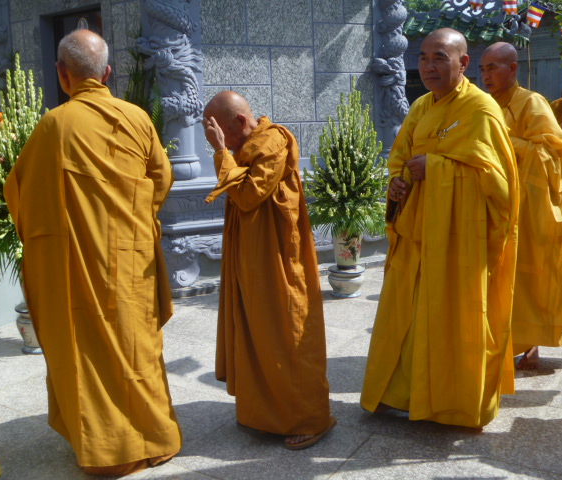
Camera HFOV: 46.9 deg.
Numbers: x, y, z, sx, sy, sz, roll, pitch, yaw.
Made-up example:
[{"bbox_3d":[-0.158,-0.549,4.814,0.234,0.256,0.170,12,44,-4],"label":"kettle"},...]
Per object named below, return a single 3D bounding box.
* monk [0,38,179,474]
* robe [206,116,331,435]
[{"bbox_3d":[-0.669,0.057,2.539,0.600,1.650,0.460,-1,12,2],"label":"monk"},{"bbox_3d":[-0.027,0.132,2.741,0.460,1.290,0.500,-5,12,-15],"label":"robe"}]

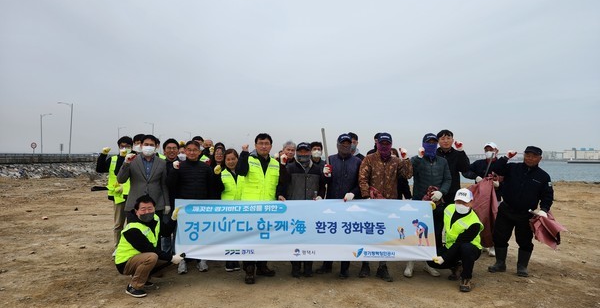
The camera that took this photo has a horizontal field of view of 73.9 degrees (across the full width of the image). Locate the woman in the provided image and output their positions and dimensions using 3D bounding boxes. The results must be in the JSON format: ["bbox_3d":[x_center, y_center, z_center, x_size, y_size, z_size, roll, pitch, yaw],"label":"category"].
[{"bbox_3d":[-0.861,0.718,5.249,0.443,1.580,0.380,0,-1,-4],"label":"woman"}]

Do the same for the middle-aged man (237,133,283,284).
[{"bbox_3d":[-0.488,0.626,4.870,0.567,1.755,0.450,0,-1,-2],"label":"middle-aged man"}]

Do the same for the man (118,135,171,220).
[{"bbox_3d":[-2.029,0.635,5.180,0.693,1.745,0.420,0,-1,-9],"label":"man"}]

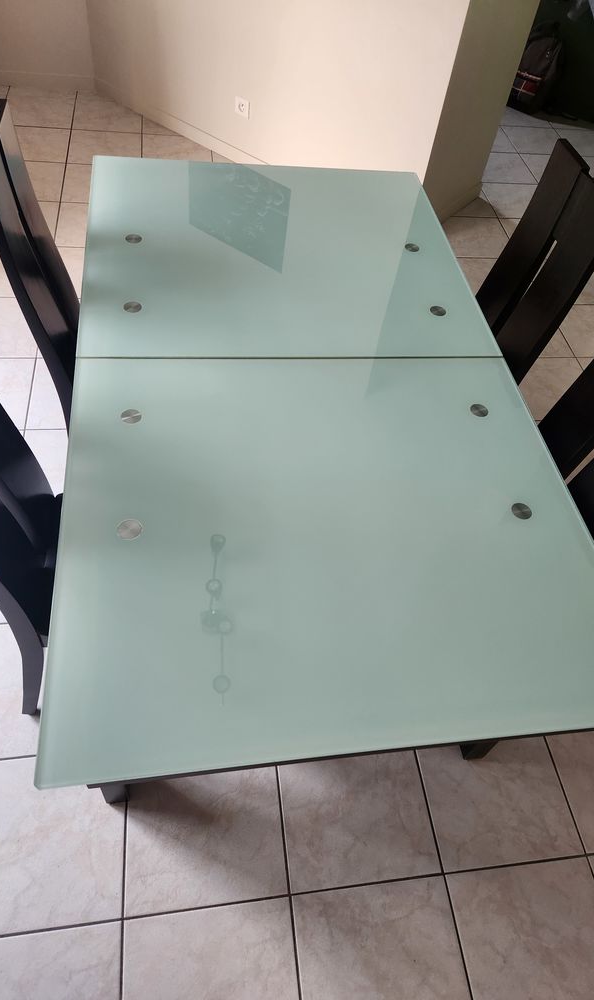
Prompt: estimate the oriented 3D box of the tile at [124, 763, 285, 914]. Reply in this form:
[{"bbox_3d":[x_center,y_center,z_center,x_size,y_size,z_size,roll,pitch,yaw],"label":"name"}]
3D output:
[{"bbox_3d":[-0.219,0.758,1.579,0.361,0.010,0.361,-2,53,-9],"label":"tile"}]

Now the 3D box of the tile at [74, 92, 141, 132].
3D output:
[{"bbox_3d":[-1.048,-2.124,3.692,0.361,0.010,0.361,-2,53,-9],"label":"tile"}]

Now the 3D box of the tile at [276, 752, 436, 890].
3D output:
[{"bbox_3d":[0.141,0.745,1.639,0.361,0.010,0.361,-2,53,-9],"label":"tile"}]

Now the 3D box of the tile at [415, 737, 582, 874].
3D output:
[{"bbox_3d":[0.500,0.731,1.699,0.361,0.010,0.361,-2,53,-9],"label":"tile"}]

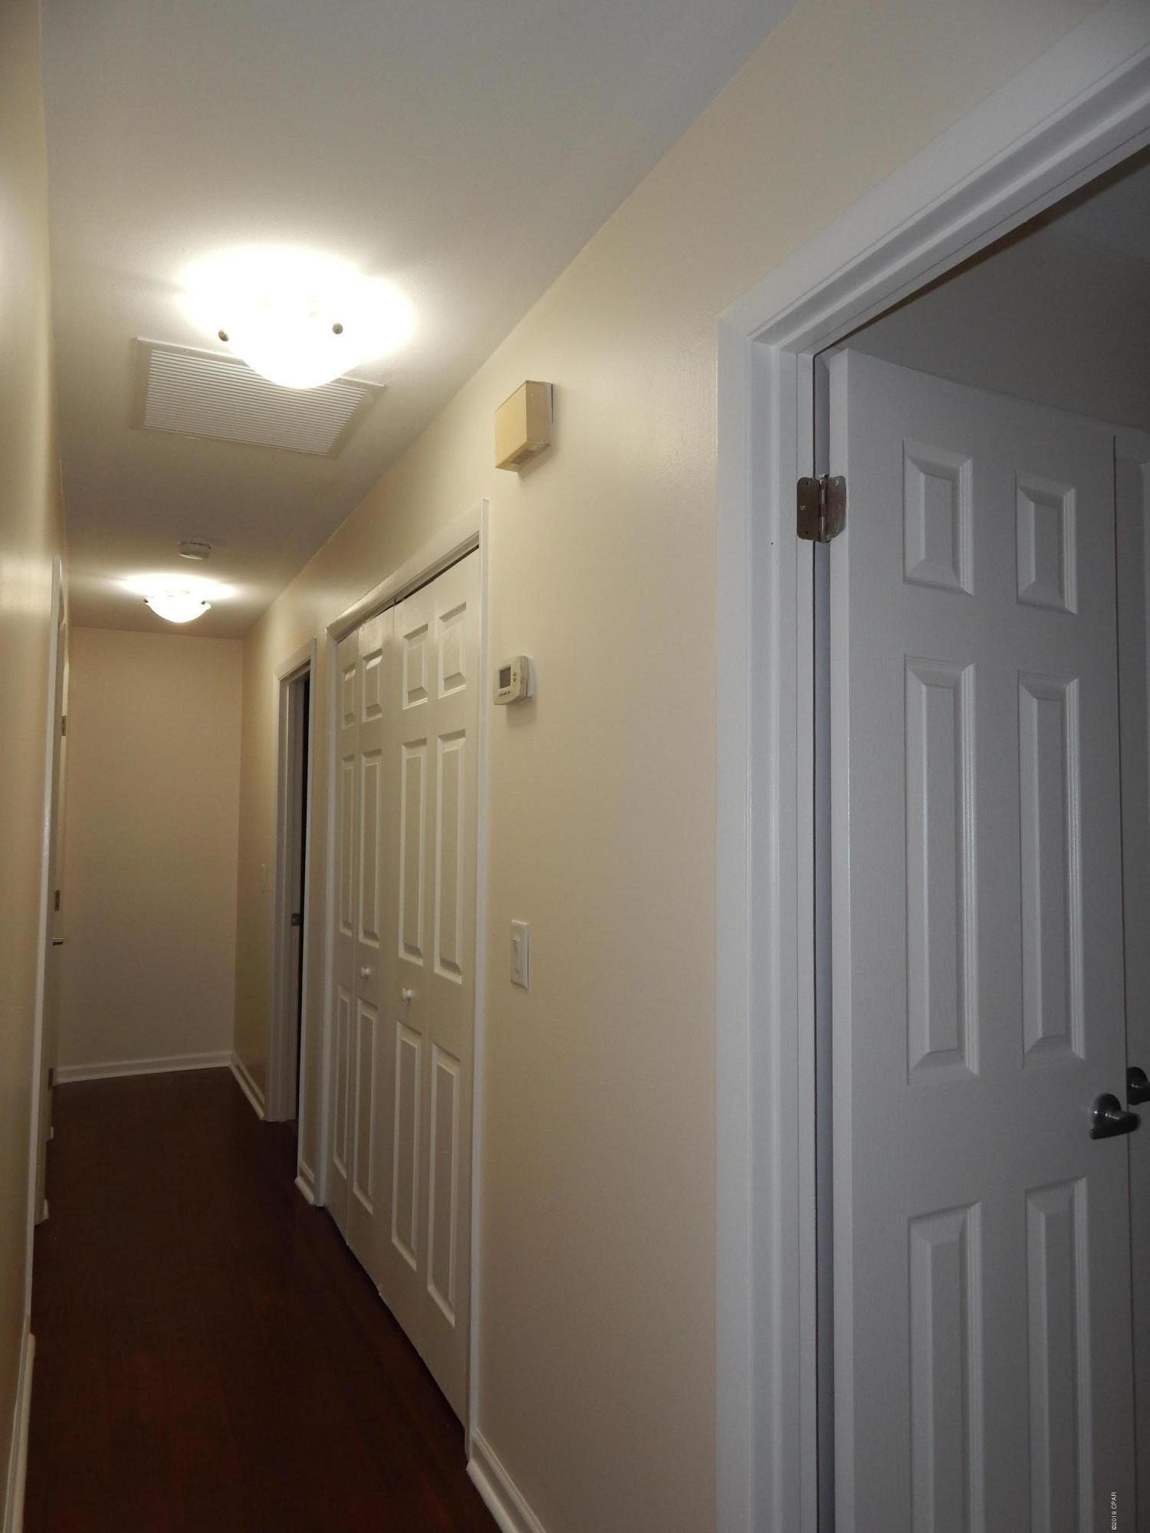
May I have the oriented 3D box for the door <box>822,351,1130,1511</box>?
[{"bbox_3d":[0.599,0.461,1.469,0.565,2.030,0.036,2,-3,-28],"label":"door"}]

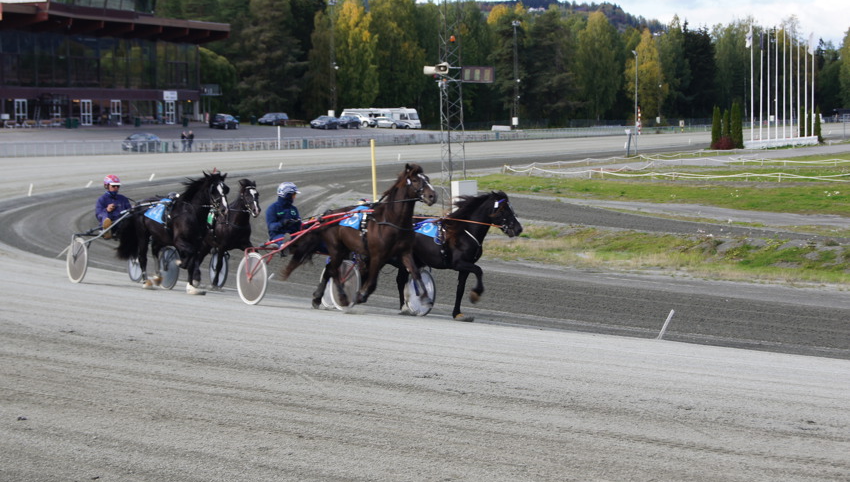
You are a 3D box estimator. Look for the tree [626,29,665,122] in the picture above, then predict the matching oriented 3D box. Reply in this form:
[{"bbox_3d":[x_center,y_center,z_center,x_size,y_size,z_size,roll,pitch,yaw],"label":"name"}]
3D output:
[{"bbox_3d":[34.750,-25.925,305.000,6.000,15.200,6.000,0,4,0],"label":"tree"}]

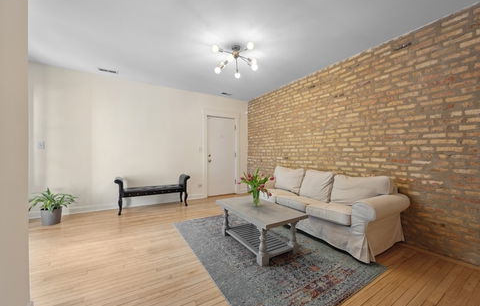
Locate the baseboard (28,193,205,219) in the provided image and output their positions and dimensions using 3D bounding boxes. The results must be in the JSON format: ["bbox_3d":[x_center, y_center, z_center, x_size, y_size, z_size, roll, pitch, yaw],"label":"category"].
[{"bbox_3d":[-2.175,1.038,3.808,2.990,0.139,0.022,0,0,-32],"label":"baseboard"}]

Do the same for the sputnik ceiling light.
[{"bbox_3d":[-0.052,-1.295,2.581,0.643,0.347,0.643,0,0,-32],"label":"sputnik ceiling light"}]

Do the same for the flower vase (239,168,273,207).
[{"bbox_3d":[0.204,0.434,2.377,0.426,0.476,0.426,0,0,0],"label":"flower vase"}]

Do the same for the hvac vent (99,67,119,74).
[{"bbox_3d":[-2.356,-1.476,3.348,0.308,0.017,0.151,0,0,-32],"label":"hvac vent"}]

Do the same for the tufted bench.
[{"bbox_3d":[-1.707,0.779,3.749,1.339,0.661,0.409,0,0,-32],"label":"tufted bench"}]

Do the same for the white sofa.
[{"bbox_3d":[1.124,0.704,2.968,0.857,0.840,2.223,0,0,-32],"label":"white sofa"}]

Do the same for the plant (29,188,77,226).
[{"bbox_3d":[-2.953,0.824,2.906,0.504,0.560,0.504,0,0,-32],"label":"plant"}]

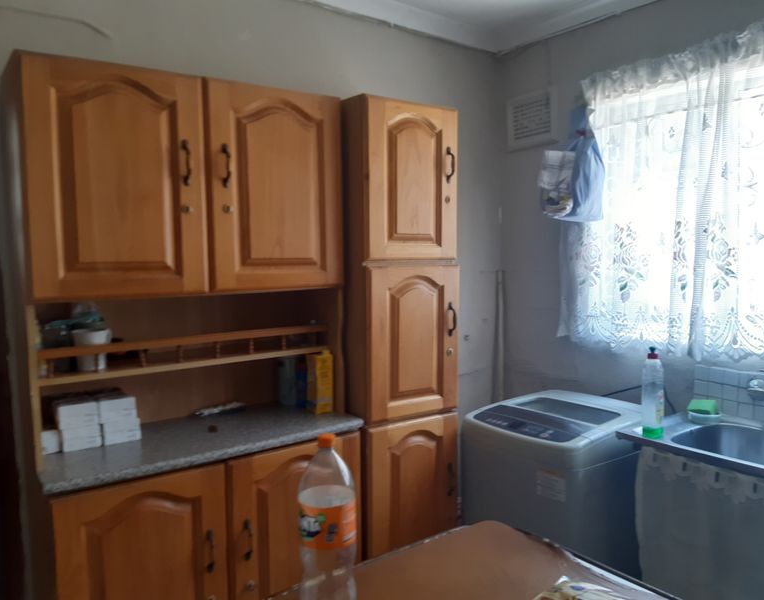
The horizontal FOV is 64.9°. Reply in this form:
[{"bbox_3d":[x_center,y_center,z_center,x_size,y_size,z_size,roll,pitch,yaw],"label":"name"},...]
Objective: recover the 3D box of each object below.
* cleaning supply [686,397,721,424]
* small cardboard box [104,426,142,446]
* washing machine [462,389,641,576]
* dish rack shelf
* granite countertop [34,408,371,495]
[{"bbox_3d":[1.062,0.363,1.983,0.075,0.067,0.097,-4,5,-35],"label":"cleaning supply"},{"bbox_3d":[-0.747,0.380,1.712,0.100,0.030,0.089,-4,5,-35],"label":"small cardboard box"},{"bbox_3d":[0.679,0.841,2.188,0.539,0.854,0.531,-4,5,-35],"label":"washing machine"},{"bbox_3d":[-0.583,0.139,1.828,0.832,0.093,0.248,-4,5,-35],"label":"dish rack shelf"},{"bbox_3d":[-0.534,0.402,1.778,0.869,0.028,0.424,-4,5,-35],"label":"granite countertop"}]

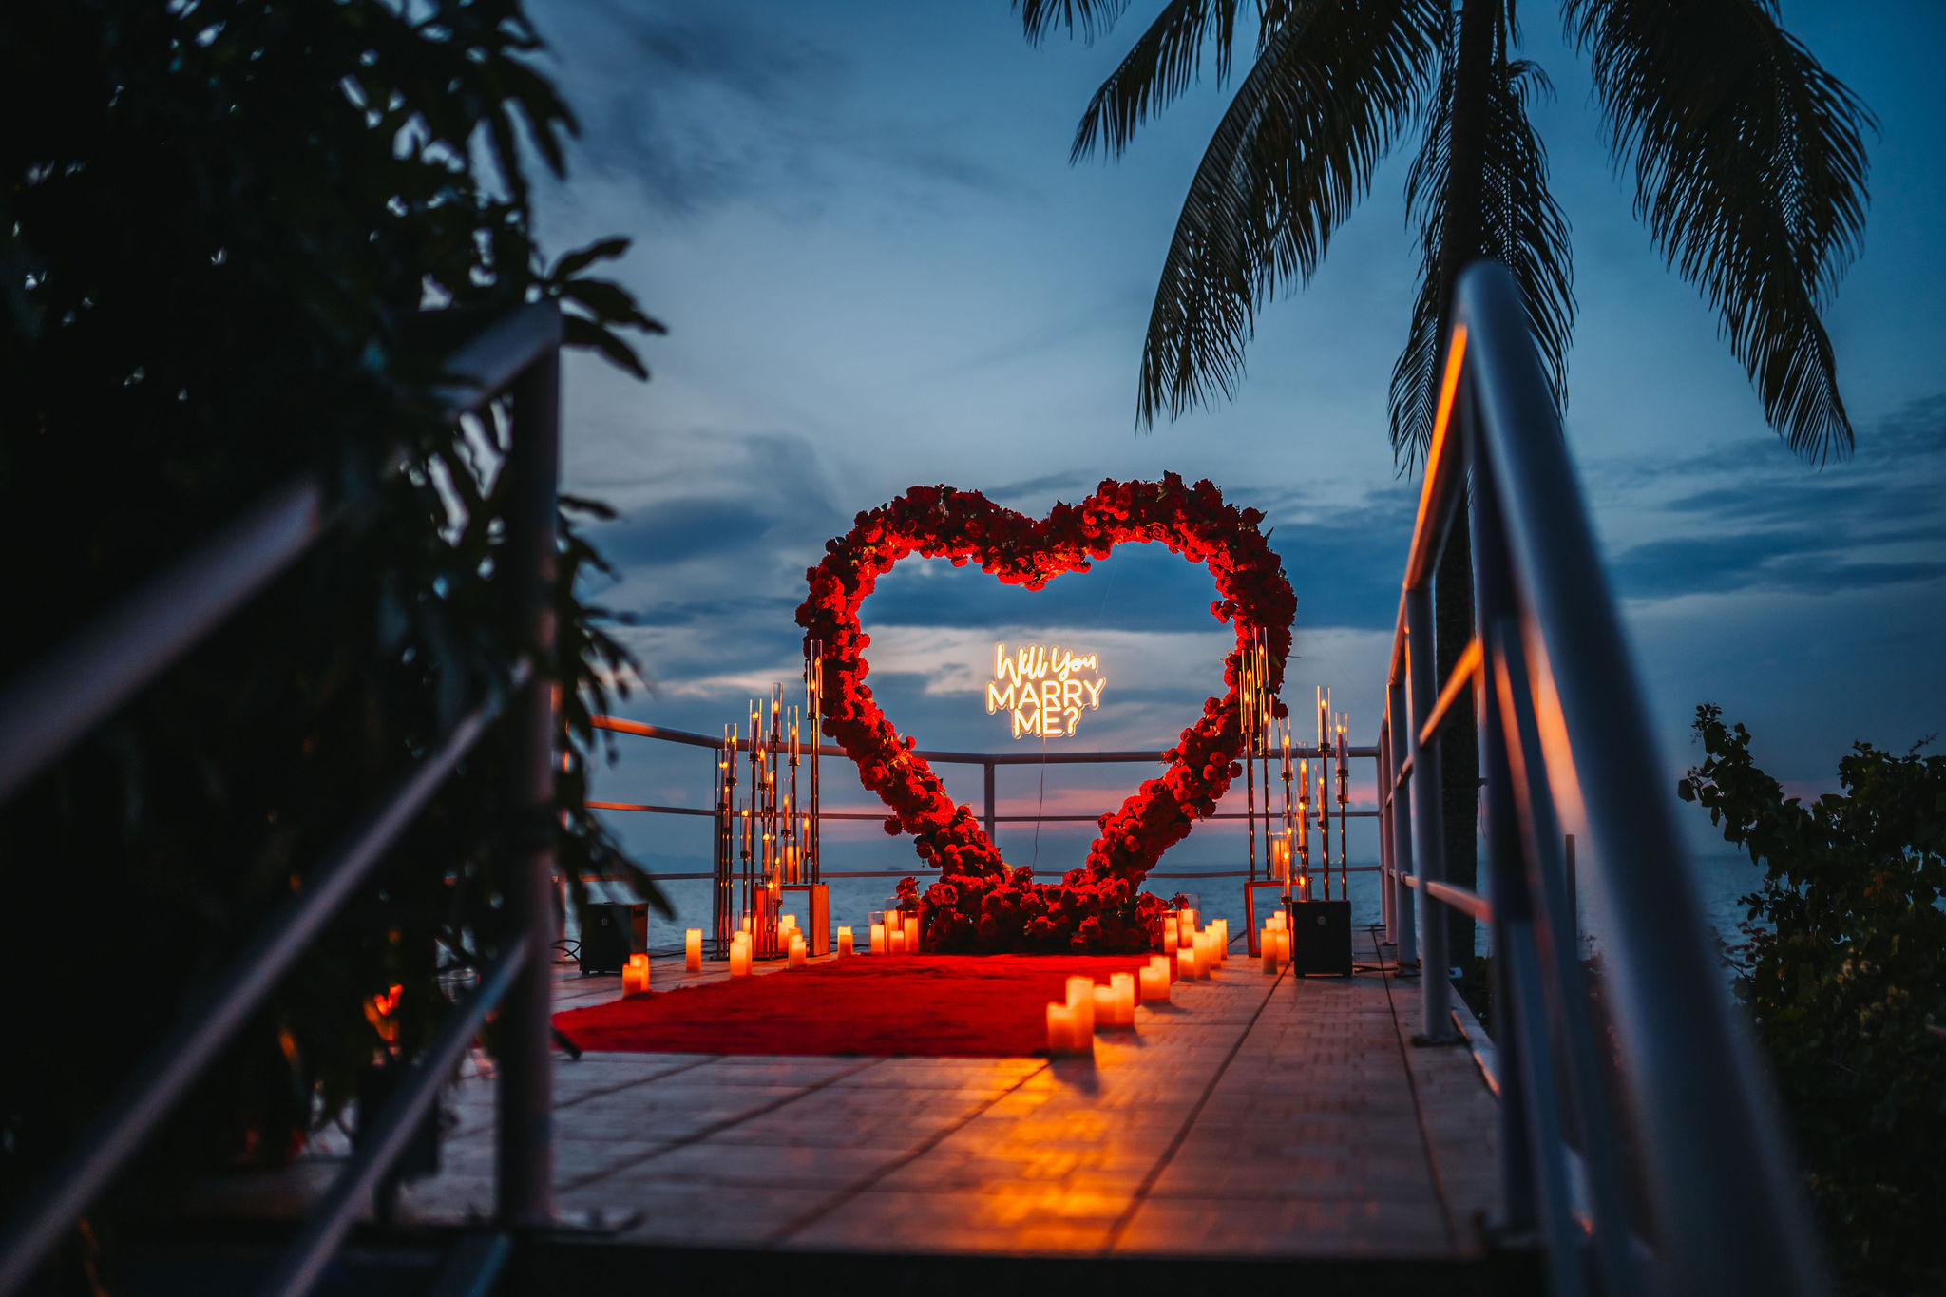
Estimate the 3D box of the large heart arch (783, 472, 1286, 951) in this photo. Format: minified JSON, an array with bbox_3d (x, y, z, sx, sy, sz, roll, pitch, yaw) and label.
[{"bbox_3d":[0.421,0.346,9.750,2.500,2.400,0.480,-2,-7,11],"label":"large heart arch"}]

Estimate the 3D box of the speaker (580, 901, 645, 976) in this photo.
[{"bbox_3d":[-1.527,1.244,8.057,0.215,0.287,0.185,-2,-7,11],"label":"speaker"}]

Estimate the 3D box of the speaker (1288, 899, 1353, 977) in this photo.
[{"bbox_3d":[1.318,1.090,7.134,0.215,0.287,0.185,-2,-7,11],"label":"speaker"}]

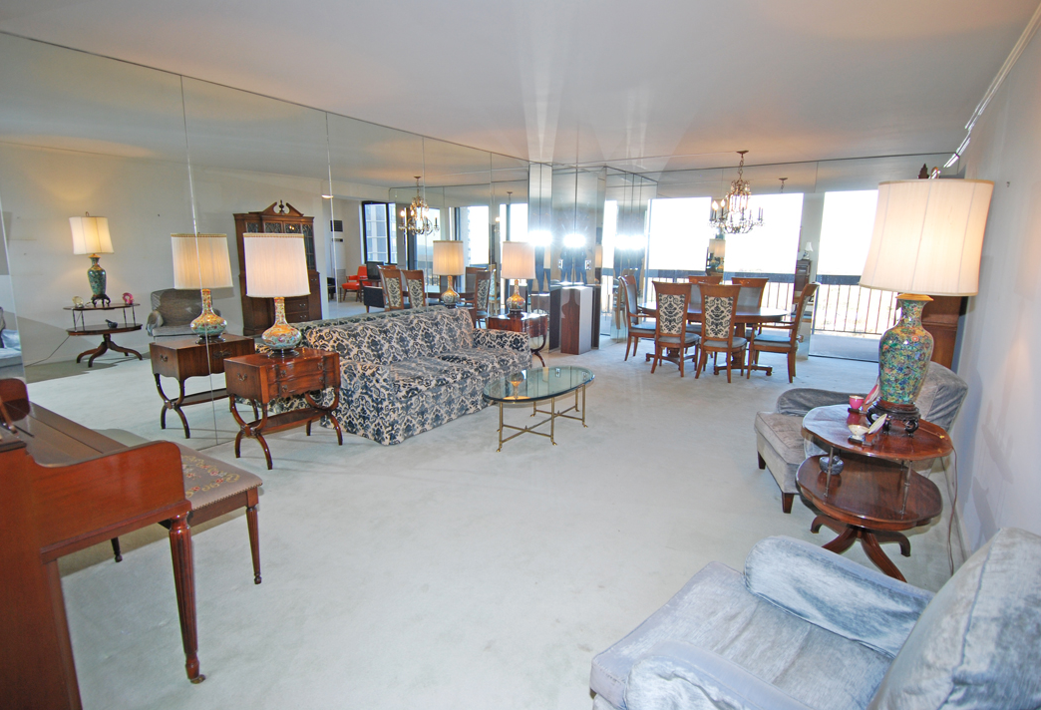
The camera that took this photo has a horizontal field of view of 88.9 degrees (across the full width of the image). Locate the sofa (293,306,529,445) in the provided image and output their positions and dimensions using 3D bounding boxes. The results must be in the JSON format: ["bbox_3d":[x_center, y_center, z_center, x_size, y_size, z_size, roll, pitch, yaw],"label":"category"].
[{"bbox_3d":[-0.832,0.079,4.984,0.977,0.792,1.865,8,14,33],"label":"sofa"}]

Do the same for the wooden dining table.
[{"bbox_3d":[2.317,-0.203,6.625,1.761,0.736,1.154,8,14,33],"label":"wooden dining table"}]

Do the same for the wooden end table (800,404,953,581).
[{"bbox_3d":[1.628,0.681,2.514,0.565,0.714,0.781,8,14,33],"label":"wooden end table"}]

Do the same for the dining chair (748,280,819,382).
[{"bbox_3d":[3.038,-0.277,6.192,0.593,1.117,0.593,8,14,33],"label":"dining chair"}]

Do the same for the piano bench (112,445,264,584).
[{"bbox_3d":[-1.540,0.766,2.397,0.740,0.474,0.392,8,14,33],"label":"piano bench"}]

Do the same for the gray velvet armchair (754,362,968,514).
[{"bbox_3d":[1.951,0.461,3.212,0.851,0.799,0.836,2,12,8],"label":"gray velvet armchair"}]

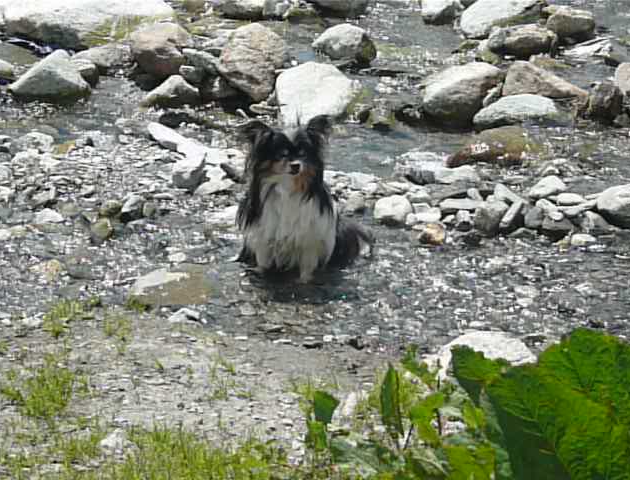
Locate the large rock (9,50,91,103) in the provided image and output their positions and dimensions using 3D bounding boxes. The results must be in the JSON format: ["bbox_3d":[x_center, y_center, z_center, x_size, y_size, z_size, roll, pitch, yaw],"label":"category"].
[{"bbox_3d":[-1.089,-0.673,7.615,0.338,0.213,0.236,0,17,0],"label":"large rock"}]

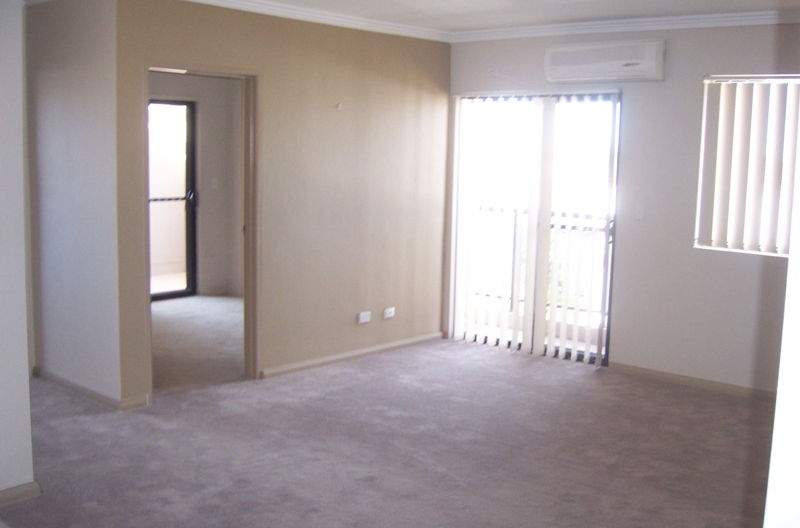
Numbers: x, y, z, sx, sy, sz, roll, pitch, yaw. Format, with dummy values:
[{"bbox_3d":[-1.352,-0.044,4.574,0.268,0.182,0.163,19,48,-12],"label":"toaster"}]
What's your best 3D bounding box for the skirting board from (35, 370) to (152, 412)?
[{"bbox_3d":[-2.068,0.806,5.552,1.093,0.066,0.210,8,10,40],"label":"skirting board"}]

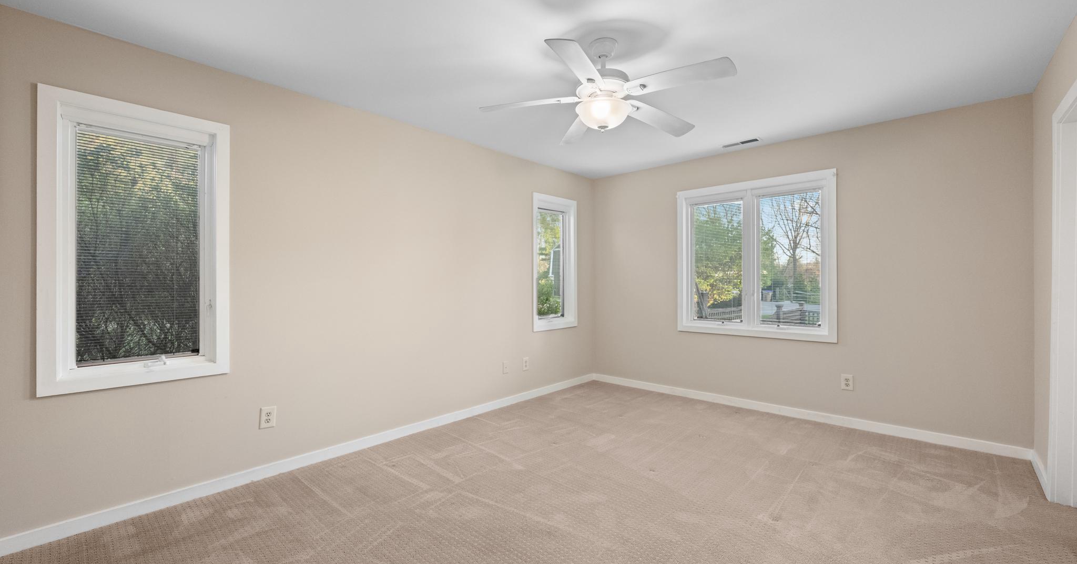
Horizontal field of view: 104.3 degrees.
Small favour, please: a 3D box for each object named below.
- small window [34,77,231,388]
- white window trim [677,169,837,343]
[{"bbox_3d":[-2.039,-0.187,2.167,0.080,1.412,0.707,0,0,43],"label":"small window"},{"bbox_3d":[1.967,-0.210,3.906,1.352,1.430,0.065,0,0,43],"label":"white window trim"}]

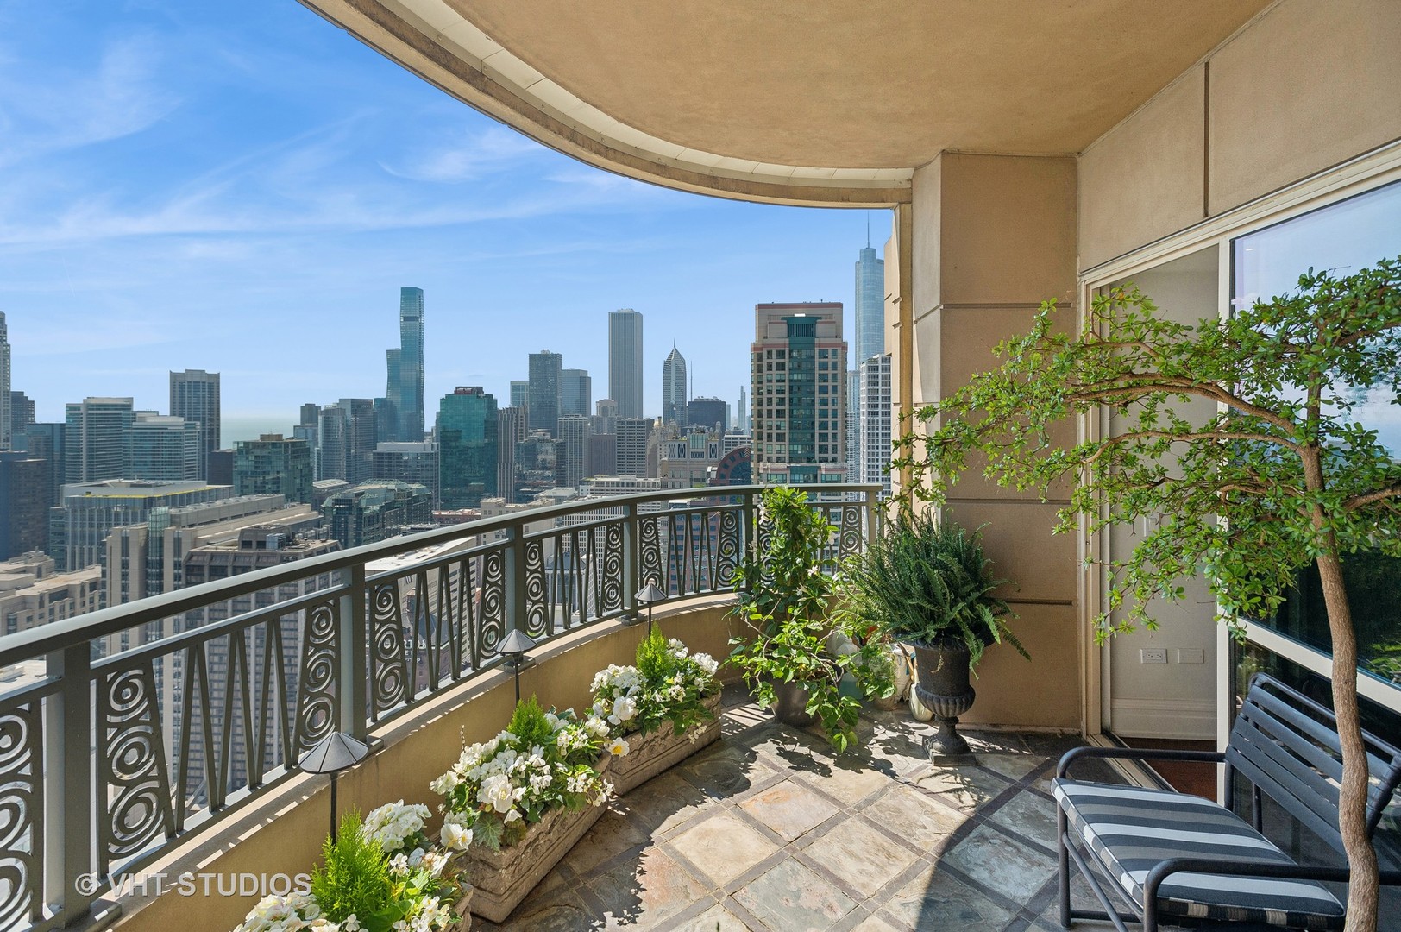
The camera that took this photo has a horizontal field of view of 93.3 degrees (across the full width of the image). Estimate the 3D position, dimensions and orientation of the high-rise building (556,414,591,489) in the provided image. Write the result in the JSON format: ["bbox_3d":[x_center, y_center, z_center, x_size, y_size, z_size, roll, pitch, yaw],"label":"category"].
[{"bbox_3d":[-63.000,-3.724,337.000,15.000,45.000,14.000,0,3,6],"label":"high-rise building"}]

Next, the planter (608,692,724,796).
[{"bbox_3d":[-0.185,1.164,2.879,0.210,0.205,0.615,3,4,41],"label":"planter"}]

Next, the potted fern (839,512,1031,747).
[{"bbox_3d":[0.985,0.725,2.880,0.780,1.070,0.720,0,3,0],"label":"potted fern"}]

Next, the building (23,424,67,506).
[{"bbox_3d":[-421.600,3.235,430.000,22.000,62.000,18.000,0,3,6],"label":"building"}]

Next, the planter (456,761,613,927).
[{"bbox_3d":[-0.562,1.212,2.253,0.210,0.205,0.598,1,3,23],"label":"planter"}]

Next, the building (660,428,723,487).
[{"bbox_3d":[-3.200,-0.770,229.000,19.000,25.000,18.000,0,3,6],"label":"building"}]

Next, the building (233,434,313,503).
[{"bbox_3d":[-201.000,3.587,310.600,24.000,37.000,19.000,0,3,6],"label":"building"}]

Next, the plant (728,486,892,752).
[{"bbox_3d":[0.540,0.670,3.240,0.770,1.120,0.700,0,3,0],"label":"plant"}]

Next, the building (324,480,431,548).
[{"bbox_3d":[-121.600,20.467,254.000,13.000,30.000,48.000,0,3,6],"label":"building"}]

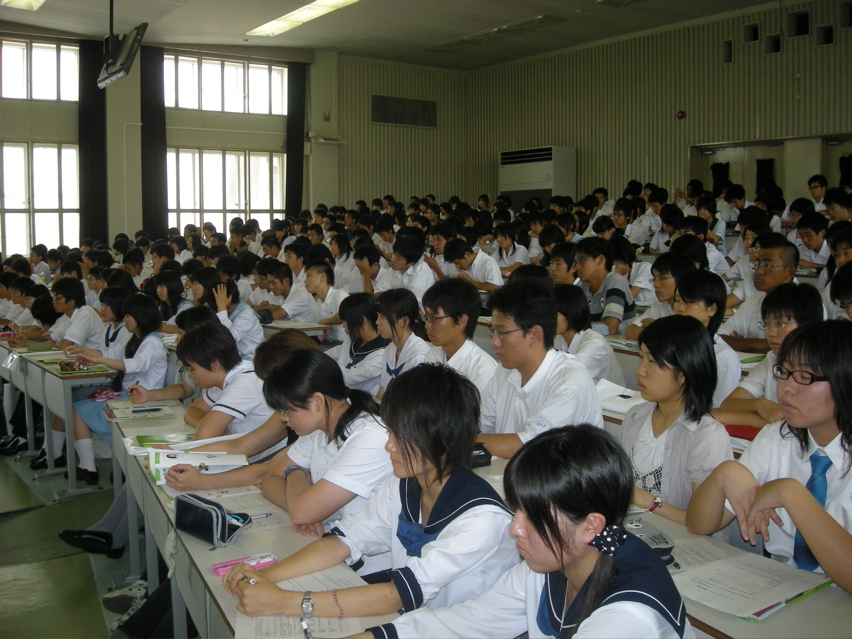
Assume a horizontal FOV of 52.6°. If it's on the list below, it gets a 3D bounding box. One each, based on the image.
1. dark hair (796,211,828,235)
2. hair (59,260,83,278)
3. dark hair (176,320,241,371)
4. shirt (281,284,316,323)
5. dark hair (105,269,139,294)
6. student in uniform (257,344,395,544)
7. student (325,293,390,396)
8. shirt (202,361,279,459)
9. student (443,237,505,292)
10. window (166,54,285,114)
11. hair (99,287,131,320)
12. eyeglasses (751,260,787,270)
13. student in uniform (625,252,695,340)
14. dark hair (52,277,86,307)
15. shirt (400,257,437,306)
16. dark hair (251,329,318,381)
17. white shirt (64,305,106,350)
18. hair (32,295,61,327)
[{"bbox_3d":[2.381,-0.597,5.300,0.200,0.165,0.170,-3,5,-31],"label":"dark hair"},{"bbox_3d":[-3.136,-0.437,7.600,0.210,0.180,0.180,-4,7,-35],"label":"hair"},{"bbox_3d":[-0.770,0.096,3.050,0.230,0.200,0.190,-3,7,-25],"label":"dark hair"},{"bbox_3d":[-0.947,-0.008,6.550,0.370,0.540,0.440,-4,5,-35],"label":"shirt"},{"bbox_3d":[-2.244,-0.273,6.350,0.230,0.220,0.200,-4,7,-35],"label":"dark hair"},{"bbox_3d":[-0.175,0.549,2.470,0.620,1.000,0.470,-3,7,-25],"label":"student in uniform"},{"bbox_3d":[-0.417,0.431,4.357,0.660,1.140,0.460,-3,5,-28],"label":"student"},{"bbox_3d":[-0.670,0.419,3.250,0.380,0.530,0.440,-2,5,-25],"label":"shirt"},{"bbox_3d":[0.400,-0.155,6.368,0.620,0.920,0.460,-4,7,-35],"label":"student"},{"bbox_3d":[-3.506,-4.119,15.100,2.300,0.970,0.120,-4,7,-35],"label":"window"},{"bbox_3d":[-2.066,-0.107,5.750,0.220,0.235,0.190,-4,6,-38],"label":"hair"},{"bbox_3d":[1.553,-0.242,3.900,0.140,0.042,0.140,-3,5,-27],"label":"eyeglasses"},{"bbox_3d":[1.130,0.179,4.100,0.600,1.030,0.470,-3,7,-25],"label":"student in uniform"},{"bbox_3d":[-2.421,-0.190,5.850,0.220,0.200,0.190,-4,7,-35],"label":"dark hair"},{"bbox_3d":[-0.079,-0.199,5.900,0.330,0.500,0.450,-4,7,-35],"label":"shirt"},{"bbox_3d":[-0.434,0.119,2.700,0.230,0.210,0.190,-3,7,-25],"label":"dark hair"},{"bbox_3d":[-2.458,0.151,6.200,0.360,0.550,0.450,-3,5,-34],"label":"white shirt"},{"bbox_3d":[-2.911,-0.057,6.600,0.230,0.230,0.190,-3,5,-34],"label":"hair"}]

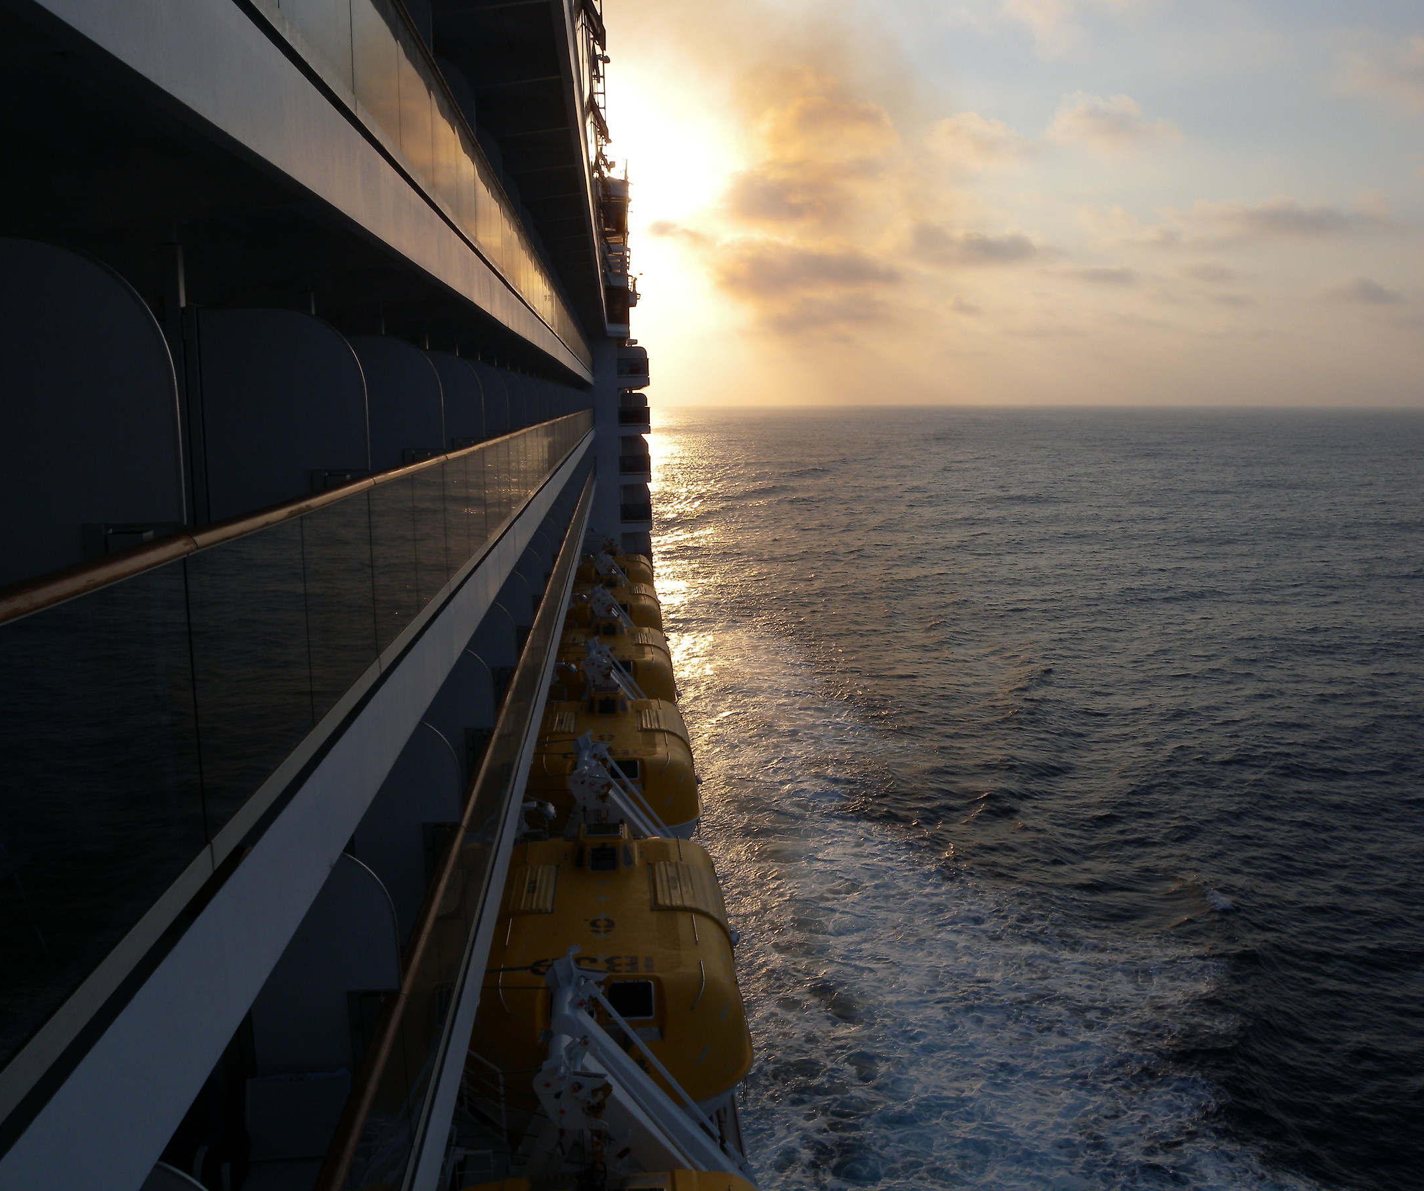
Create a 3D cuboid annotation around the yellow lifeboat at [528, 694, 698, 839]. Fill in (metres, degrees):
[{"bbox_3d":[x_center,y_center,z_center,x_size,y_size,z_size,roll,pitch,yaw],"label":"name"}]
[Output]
[{"bbox_3d":[-2.571,4.271,32.102,4.300,3.200,9.300,-1,9,-4],"label":"yellow lifeboat"}]

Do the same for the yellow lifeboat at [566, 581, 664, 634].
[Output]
[{"bbox_3d":[-4.251,0.927,54.086,4.300,3.200,9.300,-1,9,-4],"label":"yellow lifeboat"}]

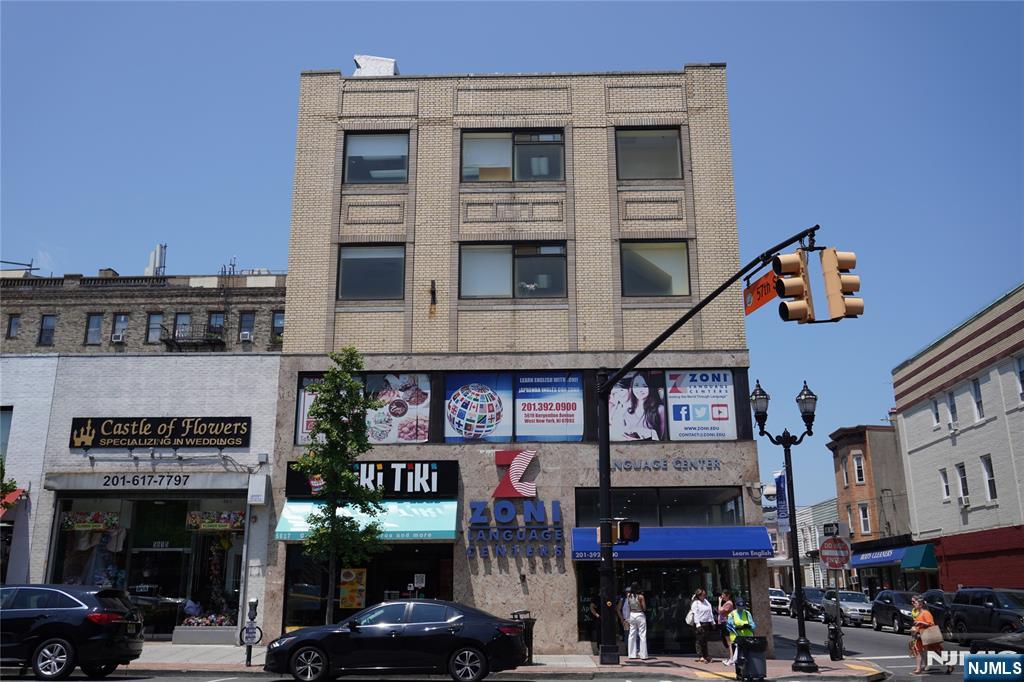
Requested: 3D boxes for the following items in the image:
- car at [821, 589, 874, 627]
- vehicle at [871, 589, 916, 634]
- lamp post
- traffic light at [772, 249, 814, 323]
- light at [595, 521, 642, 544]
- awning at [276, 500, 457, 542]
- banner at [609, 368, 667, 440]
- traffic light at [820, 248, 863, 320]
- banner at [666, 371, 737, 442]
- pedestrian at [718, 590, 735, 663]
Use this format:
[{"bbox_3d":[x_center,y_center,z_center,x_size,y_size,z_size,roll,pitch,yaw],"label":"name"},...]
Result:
[{"bbox_3d":[16.676,13.113,42.040,1.860,1.660,4.550,-1,-16,4],"label":"car"},{"bbox_3d":[15.775,10.697,33.701,1.850,1.640,4.500,-1,-16,4],"label":"vehicle"},{"bbox_3d":[5.883,3.704,17.730,1.430,5.924,0.520,-1,-16,1],"label":"lamp post"},{"bbox_3d":[4.114,-0.792,12.400,0.410,1.060,0.360,1,-16,-4],"label":"traffic light"},{"bbox_3d":[2.241,4.055,18.035,0.880,0.470,0.420,-1,-16,1],"label":"light"},{"bbox_3d":[-3.368,4.180,19.998,4.130,1.005,0.750,-1,-16,1],"label":"awning"},{"bbox_3d":[2.960,1.598,21.084,1.647,1.744,0.060,-1,-16,1],"label":"banner"},{"bbox_3d":[4.797,-0.821,12.400,0.410,1.060,0.360,-2,-16,4],"label":"traffic light"},{"bbox_3d":[4.636,1.564,20.880,1.640,1.745,0.050,-1,-16,1],"label":"banner"},{"bbox_3d":[4.873,6.465,19.297,0.384,1.555,0.440,2,-14,-9],"label":"pedestrian"}]

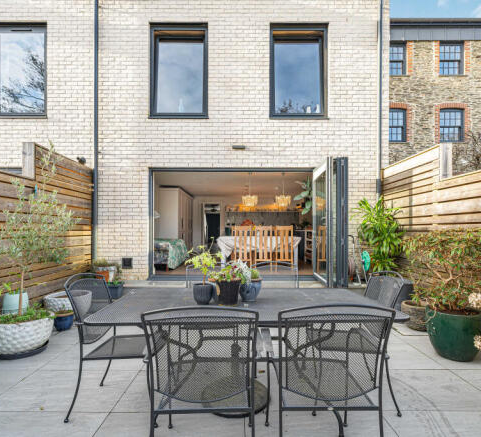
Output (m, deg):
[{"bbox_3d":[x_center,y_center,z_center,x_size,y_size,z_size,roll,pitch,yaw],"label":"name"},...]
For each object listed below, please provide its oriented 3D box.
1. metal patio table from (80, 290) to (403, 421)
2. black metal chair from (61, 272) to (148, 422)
[{"bbox_3d":[0.045,0.939,2.018,1.800,0.720,0.950,0,-3,-2],"label":"metal patio table"},{"bbox_3d":[-0.815,0.847,2.093,0.630,0.910,0.560,0,-3,0],"label":"black metal chair"}]

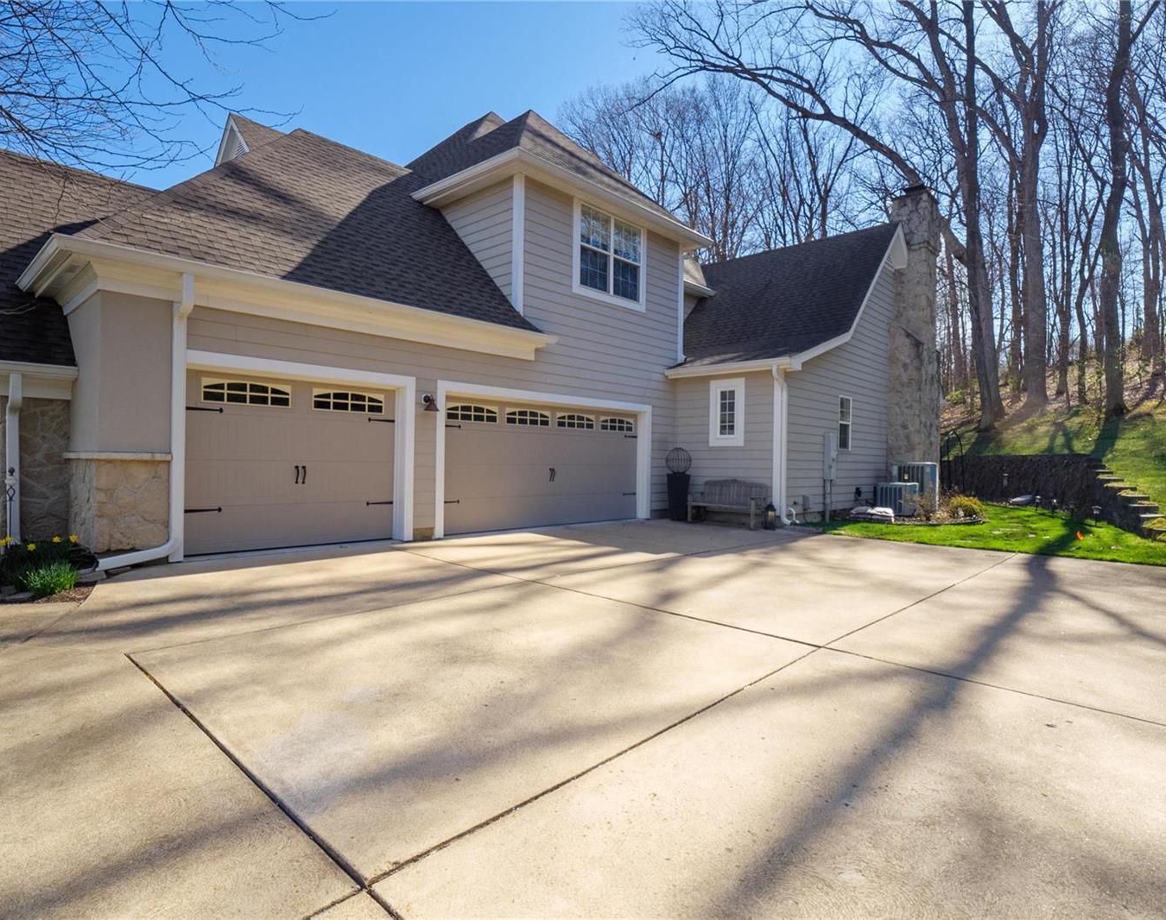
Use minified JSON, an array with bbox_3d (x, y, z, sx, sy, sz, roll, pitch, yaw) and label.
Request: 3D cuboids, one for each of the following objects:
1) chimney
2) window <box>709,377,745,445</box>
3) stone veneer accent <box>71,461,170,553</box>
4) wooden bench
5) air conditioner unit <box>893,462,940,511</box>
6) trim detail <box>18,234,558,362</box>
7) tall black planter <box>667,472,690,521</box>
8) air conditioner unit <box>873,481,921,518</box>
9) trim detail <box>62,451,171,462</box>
[{"bbox_3d":[8.693,-2.835,16.104,0.810,8.470,1.580,0,-1,45],"label":"chimney"},{"bbox_3d":[2.939,-0.949,12.445,0.789,1.350,0.080,1,0,44],"label":"window"},{"bbox_3d":[-5.168,0.486,6.830,1.420,0.945,0.640,0,-1,43],"label":"stone veneer accent"},{"bbox_3d":[2.808,0.815,11.781,1.420,0.890,0.680,0,-1,41],"label":"wooden bench"},{"bbox_3d":[8.027,0.678,14.896,0.780,1.170,0.780,0,-1,43],"label":"air conditioner unit"},{"bbox_3d":[-3.591,-1.870,8.682,2.528,0.395,6.408,0,-1,45],"label":"trim detail"},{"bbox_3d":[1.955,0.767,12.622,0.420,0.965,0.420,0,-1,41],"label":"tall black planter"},{"bbox_3d":[7.316,0.899,14.307,0.700,0.760,0.700,0,-1,43],"label":"air conditioner unit"},{"bbox_3d":[-5.198,-0.027,6.839,1.500,0.090,0.680,0,-1,43],"label":"trim detail"}]

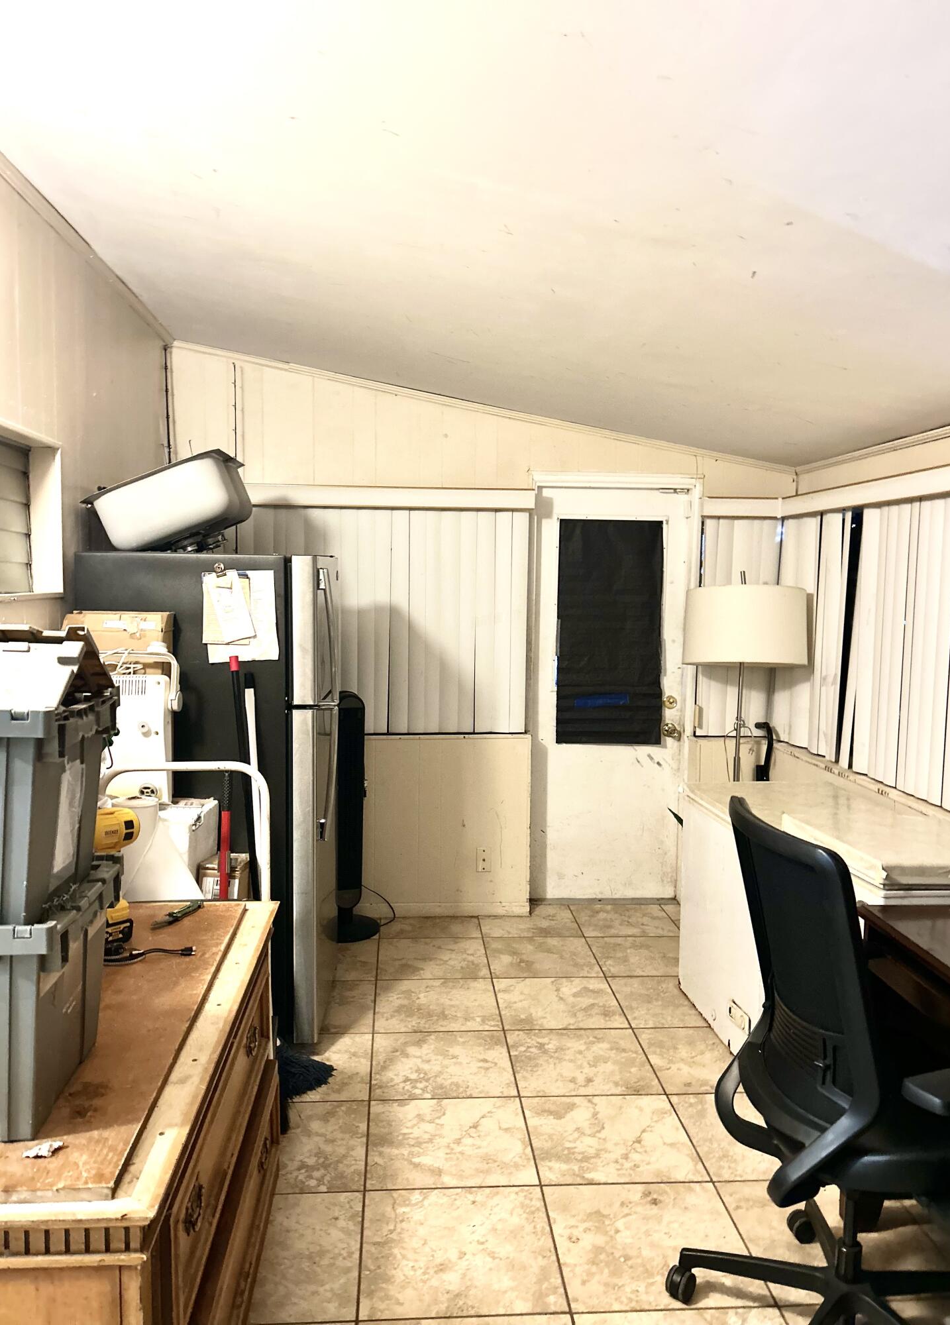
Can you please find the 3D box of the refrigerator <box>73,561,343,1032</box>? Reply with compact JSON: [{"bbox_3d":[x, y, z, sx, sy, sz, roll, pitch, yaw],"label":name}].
[{"bbox_3d":[-0.898,0.447,3.594,0.800,1.650,0.740,1,4,-3],"label":"refrigerator"}]

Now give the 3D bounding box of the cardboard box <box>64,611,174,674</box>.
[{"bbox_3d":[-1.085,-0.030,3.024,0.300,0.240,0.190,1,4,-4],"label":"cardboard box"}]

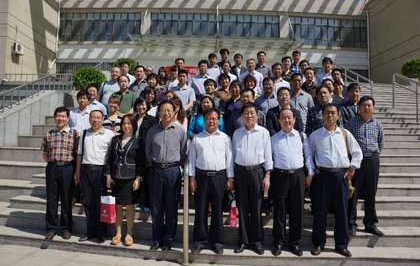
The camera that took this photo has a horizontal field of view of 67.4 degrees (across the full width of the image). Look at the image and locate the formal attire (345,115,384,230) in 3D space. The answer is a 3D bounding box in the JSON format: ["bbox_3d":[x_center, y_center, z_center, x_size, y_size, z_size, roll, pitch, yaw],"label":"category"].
[{"bbox_3d":[1.920,0.495,3.960,0.480,1.400,0.280,0,0,10],"label":"formal attire"}]

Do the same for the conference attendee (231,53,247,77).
[{"bbox_3d":[0.743,-1.164,8.100,0.480,1.730,0.290,1,0,5],"label":"conference attendee"}]

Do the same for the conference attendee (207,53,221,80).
[{"bbox_3d":[0.102,-1.192,8.200,0.480,1.730,0.290,1,0,0],"label":"conference attendee"}]

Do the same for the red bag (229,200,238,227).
[{"bbox_3d":[0.283,0.965,3.800,0.090,0.320,0.220,0,0,13],"label":"red bag"}]

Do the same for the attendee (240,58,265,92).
[{"bbox_3d":[0.920,-0.762,7.000,0.500,1.740,0.300,0,0,6],"label":"attendee"}]

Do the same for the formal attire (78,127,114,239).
[{"bbox_3d":[-1.479,0.652,4.086,0.470,1.422,0.280,1,-1,-11],"label":"formal attire"}]

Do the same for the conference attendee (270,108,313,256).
[{"bbox_3d":[0.943,0.550,3.667,0.500,1.679,0.310,0,-1,11],"label":"conference attendee"}]

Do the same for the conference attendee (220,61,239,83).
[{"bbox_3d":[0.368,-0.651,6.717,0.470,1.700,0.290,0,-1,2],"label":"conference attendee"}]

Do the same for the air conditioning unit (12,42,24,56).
[{"bbox_3d":[-10.970,-4.830,18.000,0.310,0.570,0.820,0,0,-6],"label":"air conditioning unit"}]

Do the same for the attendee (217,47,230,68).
[{"bbox_3d":[0.385,-1.315,8.200,0.470,1.770,0.290,0,0,0],"label":"attendee"}]

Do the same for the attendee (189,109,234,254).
[{"bbox_3d":[0.023,0.540,3.706,0.520,1.670,0.310,0,-1,0],"label":"attendee"}]

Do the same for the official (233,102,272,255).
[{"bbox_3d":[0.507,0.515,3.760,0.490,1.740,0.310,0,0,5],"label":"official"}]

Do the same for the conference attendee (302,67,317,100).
[{"bbox_3d":[1.876,-0.373,5.910,0.480,1.710,0.290,0,-1,11],"label":"conference attendee"}]

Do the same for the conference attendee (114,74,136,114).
[{"bbox_3d":[-1.613,-0.227,5.900,0.490,1.700,0.300,1,0,-6],"label":"conference attendee"}]

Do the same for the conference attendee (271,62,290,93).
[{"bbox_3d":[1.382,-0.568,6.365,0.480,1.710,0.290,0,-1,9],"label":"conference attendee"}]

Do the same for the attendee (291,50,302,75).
[{"bbox_3d":[2.135,-1.175,7.779,0.470,1.710,0.290,0,-1,9],"label":"attendee"}]

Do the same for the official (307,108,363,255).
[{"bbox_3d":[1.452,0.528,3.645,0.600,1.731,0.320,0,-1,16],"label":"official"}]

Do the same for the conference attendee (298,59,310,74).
[{"bbox_3d":[2.078,-0.749,6.936,0.470,1.710,0.280,0,-1,9],"label":"conference attendee"}]

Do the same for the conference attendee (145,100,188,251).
[{"bbox_3d":[-0.518,0.481,3.745,0.510,1.750,0.310,0,-1,0],"label":"conference attendee"}]

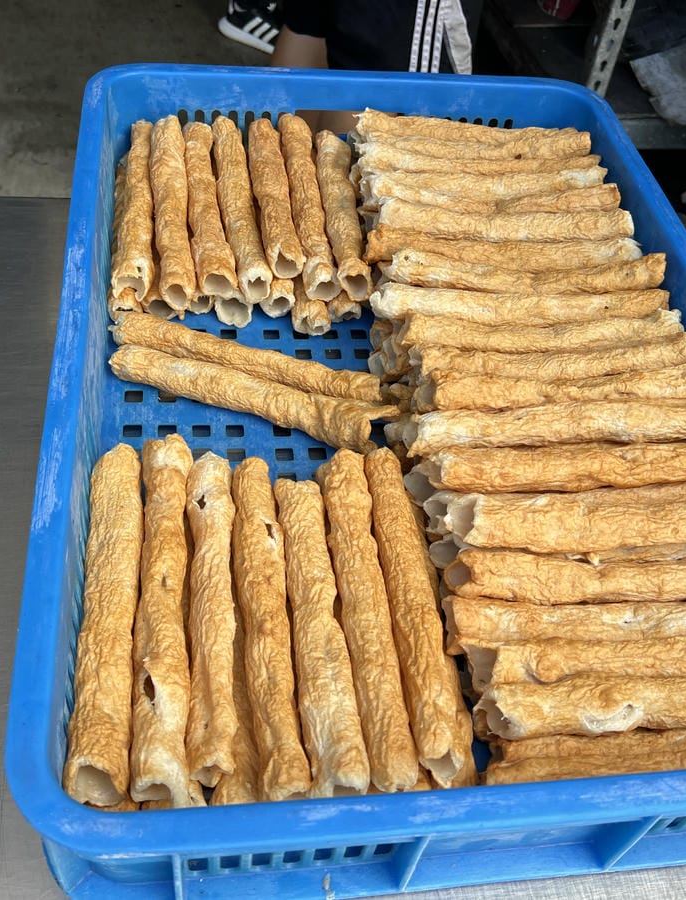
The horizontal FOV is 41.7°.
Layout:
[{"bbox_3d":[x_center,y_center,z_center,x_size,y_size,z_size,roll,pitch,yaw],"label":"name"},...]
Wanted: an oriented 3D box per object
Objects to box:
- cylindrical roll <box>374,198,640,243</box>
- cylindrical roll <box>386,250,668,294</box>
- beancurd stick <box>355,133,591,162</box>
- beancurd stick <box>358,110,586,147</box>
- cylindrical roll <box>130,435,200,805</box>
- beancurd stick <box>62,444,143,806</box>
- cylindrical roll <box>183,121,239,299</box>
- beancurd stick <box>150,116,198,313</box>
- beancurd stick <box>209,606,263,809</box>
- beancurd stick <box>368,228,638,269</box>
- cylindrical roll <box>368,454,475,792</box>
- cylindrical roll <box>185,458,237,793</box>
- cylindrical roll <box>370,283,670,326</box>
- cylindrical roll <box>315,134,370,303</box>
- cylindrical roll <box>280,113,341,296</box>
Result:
[{"bbox_3d":[0.132,-0.183,0.720,0.204,0.027,0.027,-2,48,-10],"label":"cylindrical roll"},{"bbox_3d":[0.140,-0.135,0.687,0.213,0.026,0.027,-1,49,-8],"label":"cylindrical roll"},{"bbox_3d":[0.112,-0.257,0.762,0.206,0.024,0.024,-6,50,-12],"label":"beancurd stick"},{"bbox_3d":[0.118,-0.294,0.826,0.210,0.025,0.026,2,49,-6],"label":"beancurd stick"},{"bbox_3d":[-0.093,0.079,0.480,0.027,0.027,0.208,-1,48,-9],"label":"cylindrical roll"},{"bbox_3d":[-0.122,0.080,0.474,0.029,0.028,0.200,0,48,-9],"label":"beancurd stick"},{"bbox_3d":[-0.106,-0.196,0.710,0.027,0.027,0.206,-4,50,-11],"label":"cylindrical roll"},{"bbox_3d":[-0.137,-0.197,0.729,0.028,0.028,0.226,-3,50,-10],"label":"beancurd stick"},{"bbox_3d":[-0.065,0.095,0.526,0.027,0.027,0.201,-1,50,-9],"label":"beancurd stick"},{"bbox_3d":[0.122,-0.152,0.679,0.209,0.026,0.026,-1,50,-9],"label":"beancurd stick"},{"bbox_3d":[0.038,0.081,0.493,0.027,0.027,0.198,0,48,-9],"label":"cylindrical roll"},{"bbox_3d":[-0.072,0.083,0.492,0.028,0.028,0.192,0,50,-8],"label":"cylindrical roll"},{"bbox_3d":[0.131,-0.107,0.662,0.222,0.026,0.027,-2,49,-9],"label":"cylindrical roll"},{"bbox_3d":[0.000,-0.200,0.746,0.025,0.025,0.197,0,51,-9],"label":"cylindrical roll"},{"bbox_3d":[-0.029,-0.202,0.732,0.027,0.027,0.195,-2,57,-10],"label":"cylindrical roll"}]

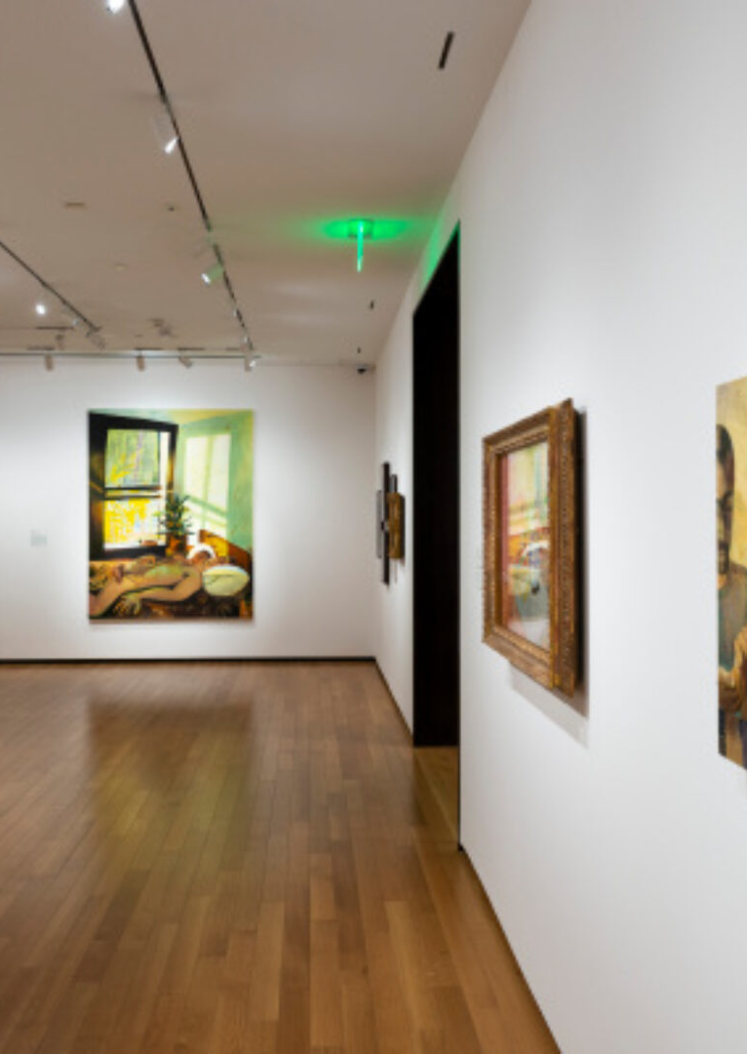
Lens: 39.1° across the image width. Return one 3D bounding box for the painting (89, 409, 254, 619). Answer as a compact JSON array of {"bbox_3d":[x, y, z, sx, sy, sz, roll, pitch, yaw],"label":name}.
[{"bbox_3d":[-2.176,-0.129,11.378,1.764,2.271,0.050,0,0,-3],"label":"painting"}]

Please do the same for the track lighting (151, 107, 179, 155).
[{"bbox_3d":[-0.818,-1.553,4.134,0.116,0.156,0.075,0,0,18],"label":"track lighting"}]

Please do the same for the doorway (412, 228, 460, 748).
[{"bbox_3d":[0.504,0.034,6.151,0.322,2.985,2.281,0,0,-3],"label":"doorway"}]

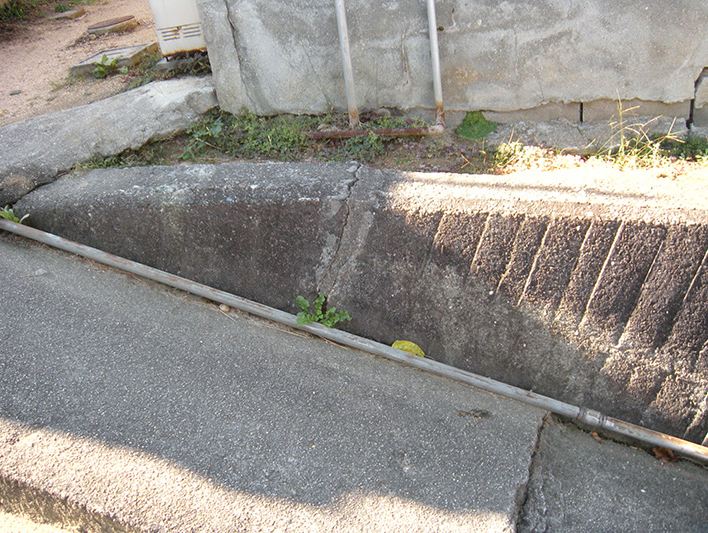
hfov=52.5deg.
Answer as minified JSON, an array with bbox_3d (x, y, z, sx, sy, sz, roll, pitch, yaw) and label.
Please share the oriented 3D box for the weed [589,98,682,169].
[{"bbox_3d":[1.003,-0.477,2.580,0.290,0.200,0.180,1,27,19],"label":"weed"}]

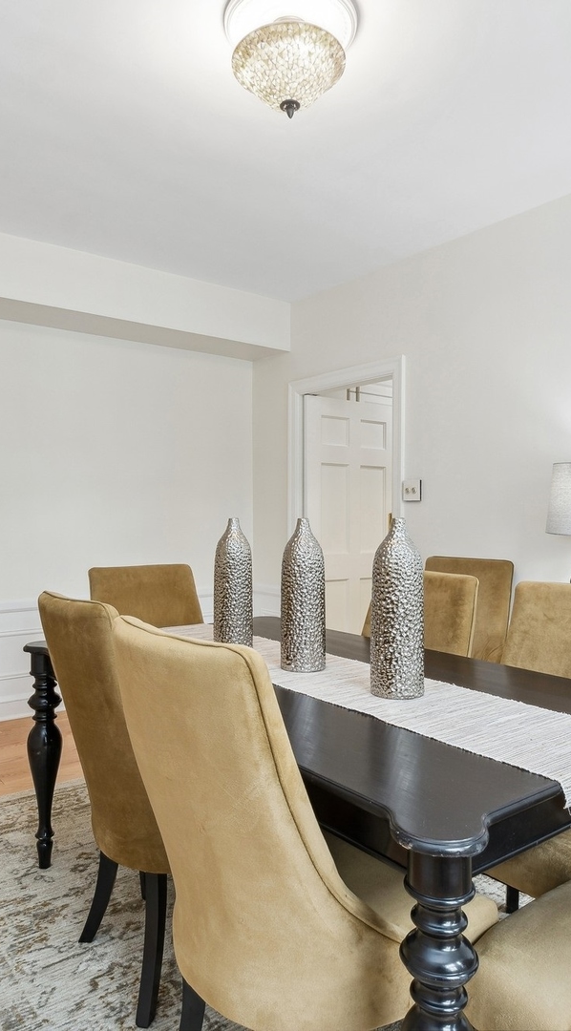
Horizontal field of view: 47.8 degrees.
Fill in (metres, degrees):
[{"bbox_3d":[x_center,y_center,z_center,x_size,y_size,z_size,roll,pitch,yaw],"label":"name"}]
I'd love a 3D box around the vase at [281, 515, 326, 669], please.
[{"bbox_3d":[0.051,0.224,1.860,0.131,0.432,0.131,0,0,0],"label":"vase"}]

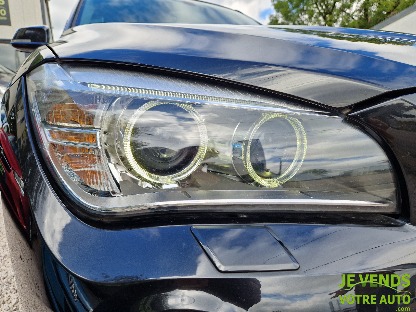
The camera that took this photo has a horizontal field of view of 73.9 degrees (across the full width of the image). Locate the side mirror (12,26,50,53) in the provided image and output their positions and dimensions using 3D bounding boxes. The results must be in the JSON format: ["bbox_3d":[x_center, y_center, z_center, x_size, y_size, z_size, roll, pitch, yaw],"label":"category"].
[{"bbox_3d":[-0.989,-0.650,1.550,0.200,0.145,0.130,-5,12,-25],"label":"side mirror"}]

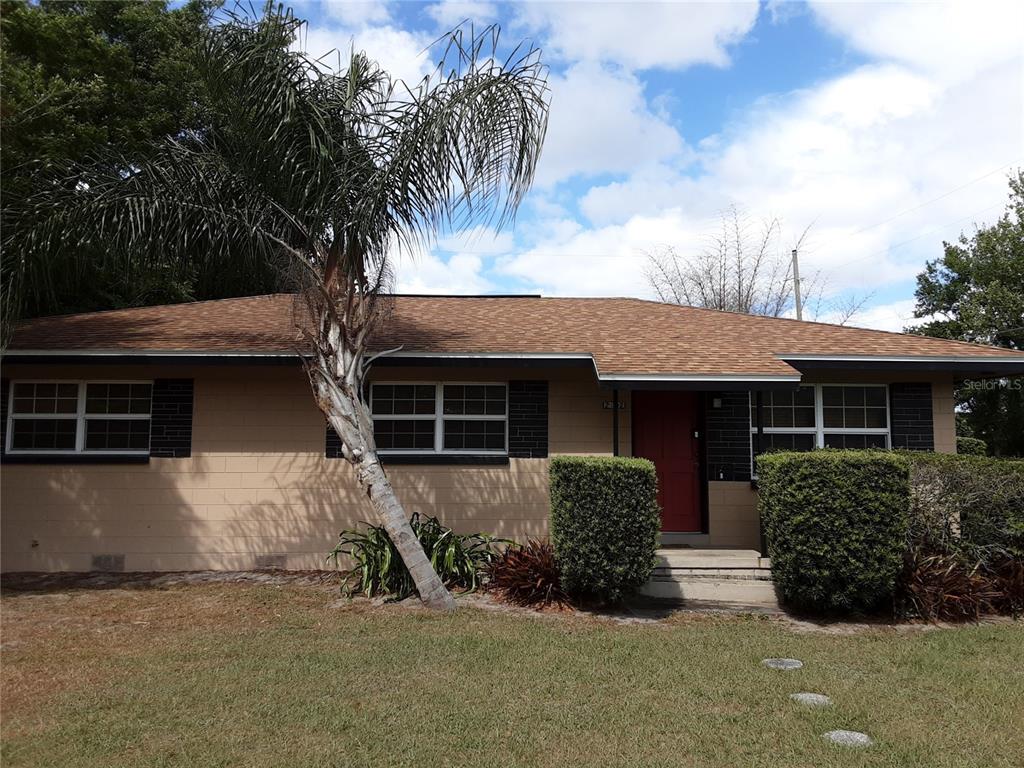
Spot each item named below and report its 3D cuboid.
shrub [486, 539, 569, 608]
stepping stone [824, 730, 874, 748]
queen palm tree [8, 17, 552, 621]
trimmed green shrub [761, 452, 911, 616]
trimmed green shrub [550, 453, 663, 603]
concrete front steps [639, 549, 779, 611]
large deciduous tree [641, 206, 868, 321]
[{"bbox_3d":[0.165,1.980,8.833,0.920,0.633,0.850,0,-7,-3],"label":"shrub"},{"bbox_3d":[1.980,2.102,4.874,0.300,0.056,0.300,0,-7,-3],"label":"stepping stone"},{"bbox_3d":[-2.410,-0.848,8.550,5.300,6.198,4.600,0,-7,-3],"label":"queen palm tree"},{"bbox_3d":[3.426,1.528,8.965,1.270,1.572,1.150,0,-7,-3],"label":"trimmed green shrub"},{"bbox_3d":[0.994,1.581,9.200,1.130,1.480,1.080,0,-7,-3],"label":"trimmed green shrub"},{"bbox_3d":[2.086,2.170,9.466,1.600,0.398,1.800,0,-7,-3],"label":"concrete front steps"},{"bbox_3d":[7.979,-0.679,27.254,7.300,9.948,6.500,0,-7,-3],"label":"large deciduous tree"}]

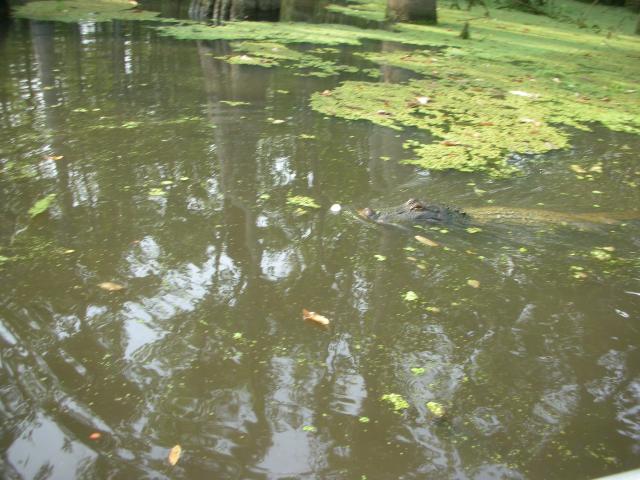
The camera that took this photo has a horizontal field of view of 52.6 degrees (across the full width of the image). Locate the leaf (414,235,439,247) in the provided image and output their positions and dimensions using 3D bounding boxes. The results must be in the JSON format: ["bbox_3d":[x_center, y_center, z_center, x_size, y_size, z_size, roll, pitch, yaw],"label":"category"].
[{"bbox_3d":[0.411,0.003,2.496,0.108,0.015,0.043,22,33,38],"label":"leaf"}]

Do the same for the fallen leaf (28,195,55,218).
[{"bbox_3d":[-1.177,-0.145,2.757,0.075,0.025,0.235,2,26,3],"label":"fallen leaf"}]

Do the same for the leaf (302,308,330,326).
[{"bbox_3d":[-0.012,0.236,1.982,0.105,0.028,0.042,21,32,36],"label":"leaf"}]

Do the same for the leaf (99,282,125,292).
[{"bbox_3d":[-0.694,0.156,2.149,0.096,0.015,0.046,5,26,10],"label":"leaf"}]

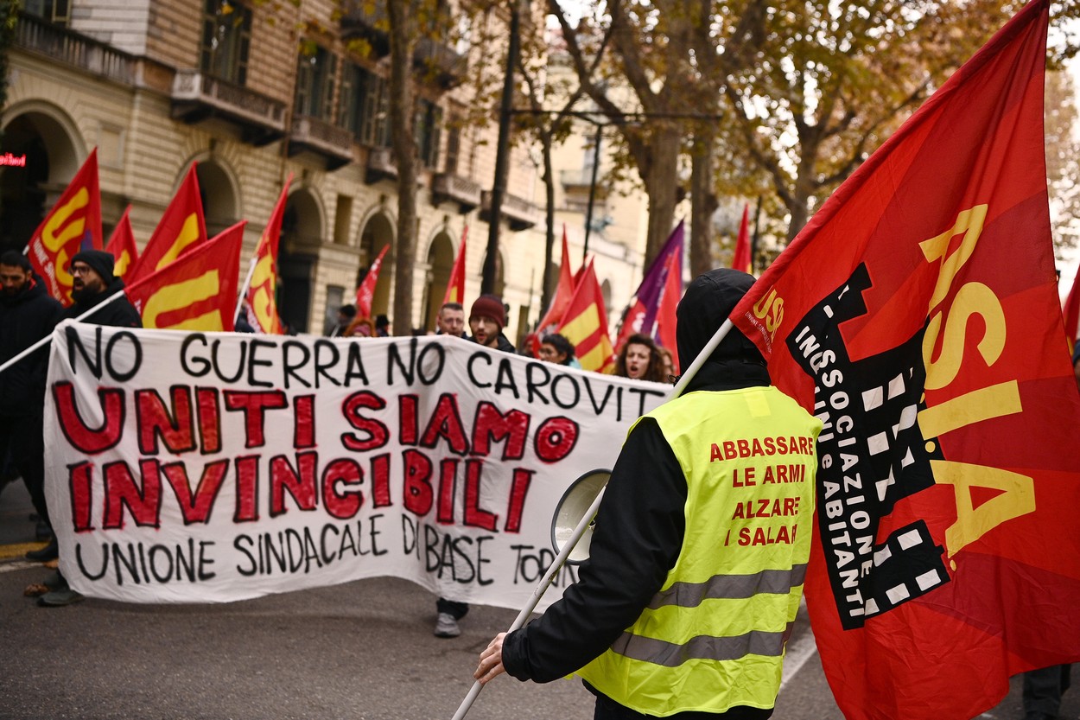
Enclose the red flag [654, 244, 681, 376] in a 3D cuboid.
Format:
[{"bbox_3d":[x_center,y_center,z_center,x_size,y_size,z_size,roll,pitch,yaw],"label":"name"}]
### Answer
[{"bbox_3d":[0.828,-0.301,8.900,0.260,0.860,0.160,5,1,11],"label":"red flag"}]

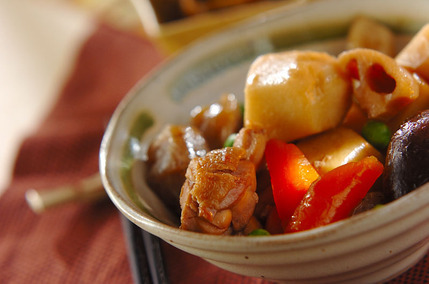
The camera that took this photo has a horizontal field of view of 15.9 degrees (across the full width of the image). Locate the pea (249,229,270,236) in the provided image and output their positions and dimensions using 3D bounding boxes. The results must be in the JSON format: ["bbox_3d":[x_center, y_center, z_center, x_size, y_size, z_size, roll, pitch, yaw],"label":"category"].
[{"bbox_3d":[0.015,0.033,0.500,0.009,0.008,0.009,-18,33,0],"label":"pea"}]

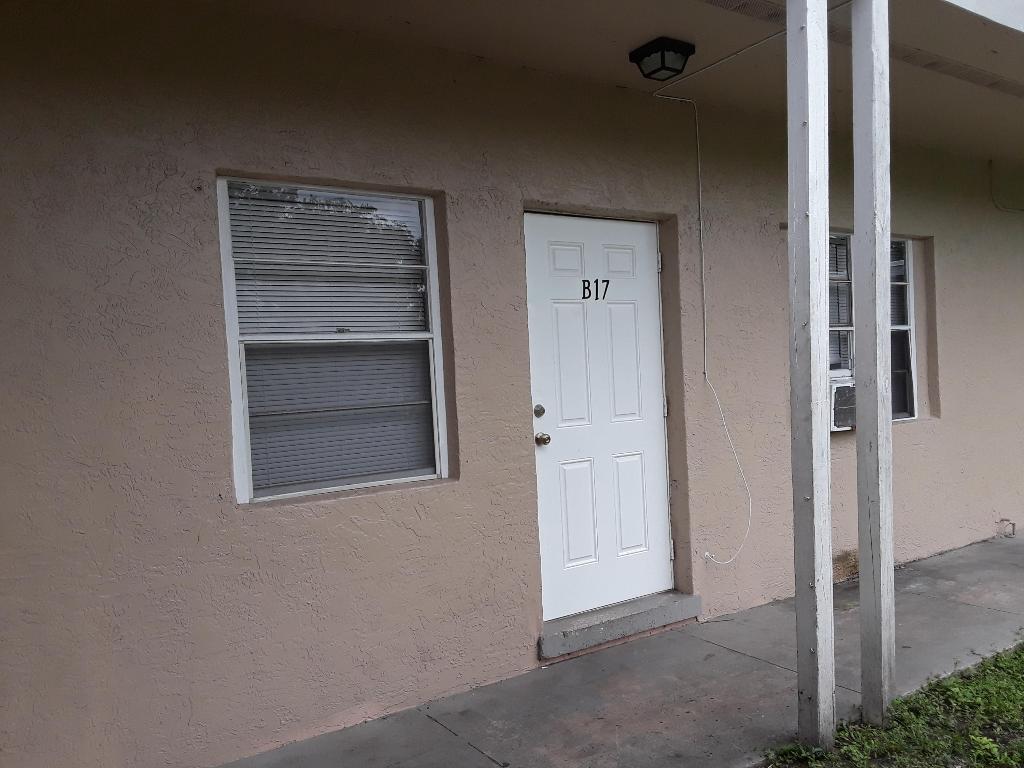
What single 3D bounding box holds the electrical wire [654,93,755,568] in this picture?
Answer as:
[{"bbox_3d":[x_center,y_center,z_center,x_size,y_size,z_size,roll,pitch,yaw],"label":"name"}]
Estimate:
[{"bbox_3d":[1.085,-0.263,4.556,0.620,2.560,0.050,-3,1,-33],"label":"electrical wire"}]

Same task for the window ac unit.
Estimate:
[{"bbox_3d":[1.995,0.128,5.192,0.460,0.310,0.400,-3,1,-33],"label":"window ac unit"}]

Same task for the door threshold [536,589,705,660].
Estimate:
[{"bbox_3d":[0.543,1.226,4.279,1.050,0.125,0.155,-3,1,-33],"label":"door threshold"}]

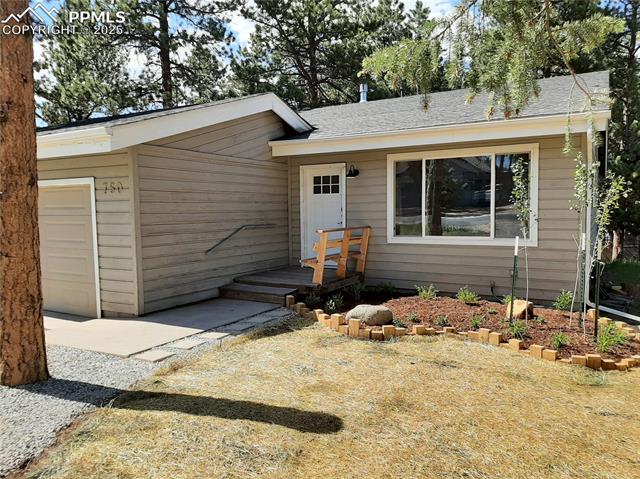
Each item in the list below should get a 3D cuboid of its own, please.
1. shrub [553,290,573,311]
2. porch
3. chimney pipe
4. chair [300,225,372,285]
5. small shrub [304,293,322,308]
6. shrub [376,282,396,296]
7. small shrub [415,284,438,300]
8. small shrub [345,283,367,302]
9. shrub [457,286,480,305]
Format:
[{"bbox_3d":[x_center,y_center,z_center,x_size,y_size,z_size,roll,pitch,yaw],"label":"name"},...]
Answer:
[{"bbox_3d":[3.646,0.905,7.208,0.299,0.291,0.299,1,4,30],"label":"shrub"},{"bbox_3d":[-0.442,0.832,8.868,1.736,0.294,2.203,1,4,30],"label":"porch"},{"bbox_3d":[1.295,-4.317,14.210,0.243,0.548,0.243,-1,4,0],"label":"chimney pipe"},{"bbox_3d":[0.321,0.263,8.613,0.528,0.878,1.736,1,4,30],"label":"chair"},{"bbox_3d":[-0.078,0.937,7.589,0.283,0.197,0.283,1,4,30],"label":"small shrub"},{"bbox_3d":[1.197,0.870,8.508,0.353,0.229,0.353,-1,4,0],"label":"shrub"},{"bbox_3d":[1.823,0.884,8.150,0.389,0.253,0.389,1,4,30],"label":"small shrub"},{"bbox_3d":[0.616,0.865,7.930,0.362,0.304,0.362,-1,4,0],"label":"small shrub"},{"bbox_3d":[2.408,0.891,7.772,0.370,0.274,0.370,1,4,30],"label":"shrub"}]

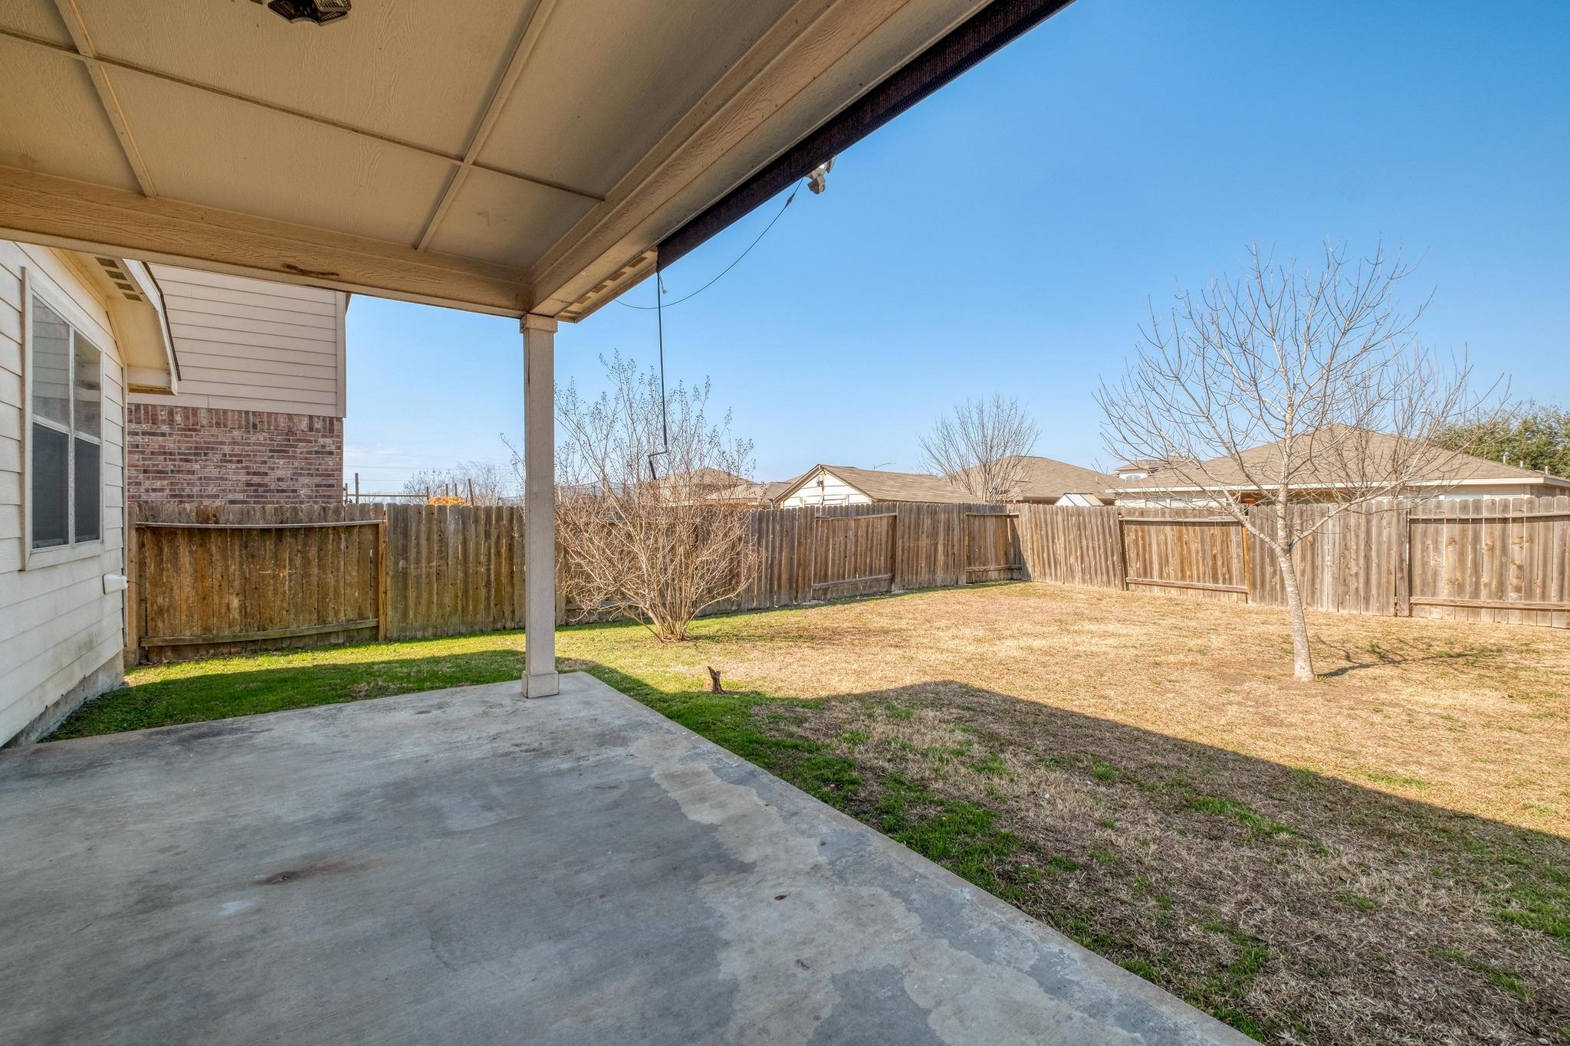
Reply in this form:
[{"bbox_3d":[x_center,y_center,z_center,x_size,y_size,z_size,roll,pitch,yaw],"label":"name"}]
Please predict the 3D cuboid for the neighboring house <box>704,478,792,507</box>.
[{"bbox_3d":[-2.450,-0.750,40.000,11.000,4.100,10.500,0,1,-37],"label":"neighboring house"}]

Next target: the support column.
[{"bbox_3d":[-1.653,-0.108,4.402,0.200,2.520,0.200,0,1,-37],"label":"support column"}]

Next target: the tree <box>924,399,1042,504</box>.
[{"bbox_3d":[5.700,-1.150,19.000,3.500,5.000,3.400,0,1,0],"label":"tree"}]

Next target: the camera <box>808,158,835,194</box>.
[{"bbox_3d":[0.136,-1.455,2.720,0.170,0.180,0.220,0,1,-37],"label":"camera"}]

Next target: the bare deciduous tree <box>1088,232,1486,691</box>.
[{"bbox_3d":[4.760,-0.560,6.100,3.650,4.020,3.500,0,1,0],"label":"bare deciduous tree"}]

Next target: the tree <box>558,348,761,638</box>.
[{"bbox_3d":[-1.945,-0.360,8.400,3.200,3.700,3.100,0,1,0],"label":"tree"}]

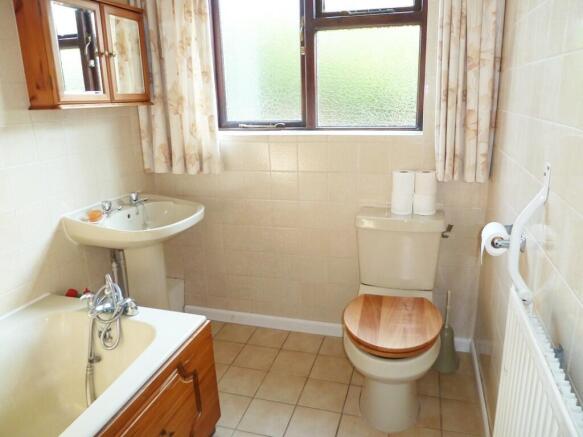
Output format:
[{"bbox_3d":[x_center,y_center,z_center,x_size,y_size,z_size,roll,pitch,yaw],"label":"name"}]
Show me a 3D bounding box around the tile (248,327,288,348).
[{"bbox_3d":[-0.128,0.669,2.363,0.200,0.010,0.188,3,17,16],"label":"tile"}]

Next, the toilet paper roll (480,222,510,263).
[{"bbox_3d":[0.691,0.073,1.438,0.090,0.090,0.102,3,17,16],"label":"toilet paper roll"}]

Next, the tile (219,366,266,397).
[{"bbox_3d":[-0.237,0.781,2.020,0.197,0.010,0.197,3,17,16],"label":"tile"}]

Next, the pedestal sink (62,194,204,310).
[{"bbox_3d":[-0.675,0.347,2.050,0.500,0.825,0.540,3,17,16],"label":"pedestal sink"}]

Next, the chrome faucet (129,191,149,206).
[{"bbox_3d":[-0.780,-0.104,2.159,0.095,0.070,0.046,3,17,16],"label":"chrome faucet"}]

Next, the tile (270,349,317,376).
[{"bbox_3d":[0.010,0.732,2.130,0.200,0.010,0.199,3,17,16],"label":"tile"}]

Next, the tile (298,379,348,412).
[{"bbox_3d":[0.146,0.800,1.907,0.197,0.010,0.197,3,17,16],"label":"tile"}]

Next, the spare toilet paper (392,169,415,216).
[{"bbox_3d":[0.527,-0.125,1.972,0.104,0.197,0.104,3,17,16],"label":"spare toilet paper"}]

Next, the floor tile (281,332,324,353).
[{"bbox_3d":[0.068,0.683,2.328,0.197,0.010,0.190,3,17,16],"label":"floor tile"}]

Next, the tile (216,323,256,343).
[{"bbox_3d":[-0.320,0.661,2.418,0.200,0.010,0.188,3,17,16],"label":"tile"}]

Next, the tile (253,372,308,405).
[{"bbox_3d":[-0.045,0.791,1.963,0.197,0.010,0.197,3,17,16],"label":"tile"}]

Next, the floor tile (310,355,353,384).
[{"bbox_3d":[0.202,0.740,2.076,0.200,0.010,0.199,3,17,16],"label":"floor tile"}]

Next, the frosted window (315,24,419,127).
[{"bbox_3d":[0.365,-0.677,2.063,0.497,0.464,0.040,3,17,16],"label":"frosted window"}]

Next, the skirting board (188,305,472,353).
[{"bbox_3d":[0.138,0.611,2.364,1.630,0.080,0.017,3,17,16],"label":"skirting board"}]

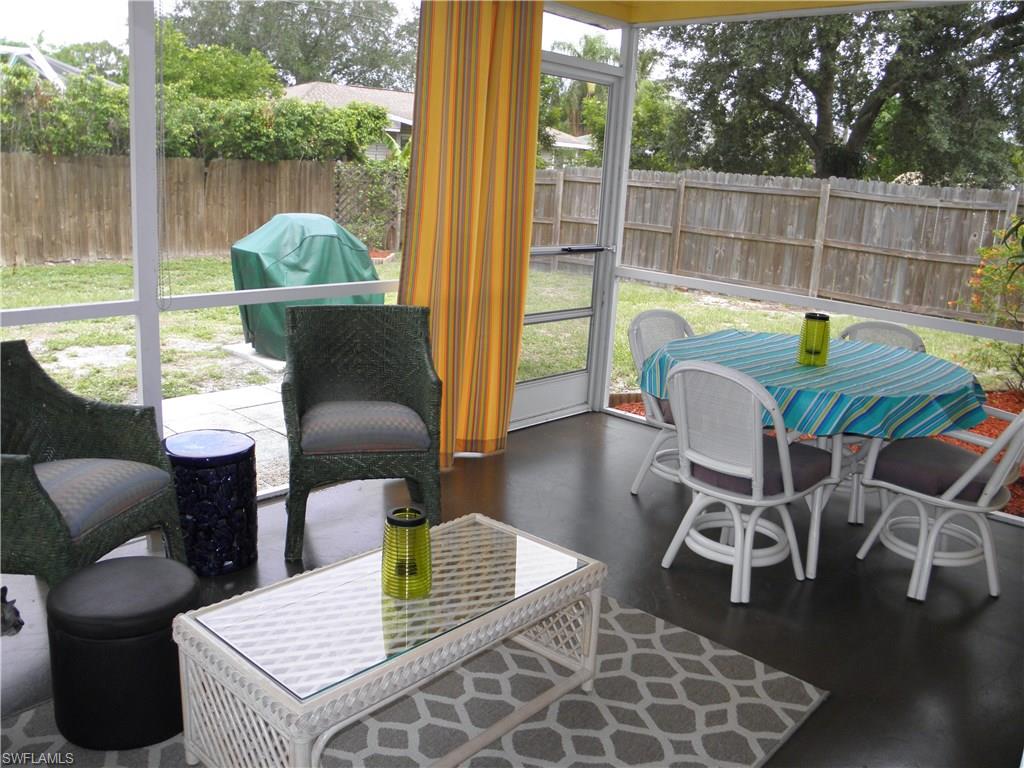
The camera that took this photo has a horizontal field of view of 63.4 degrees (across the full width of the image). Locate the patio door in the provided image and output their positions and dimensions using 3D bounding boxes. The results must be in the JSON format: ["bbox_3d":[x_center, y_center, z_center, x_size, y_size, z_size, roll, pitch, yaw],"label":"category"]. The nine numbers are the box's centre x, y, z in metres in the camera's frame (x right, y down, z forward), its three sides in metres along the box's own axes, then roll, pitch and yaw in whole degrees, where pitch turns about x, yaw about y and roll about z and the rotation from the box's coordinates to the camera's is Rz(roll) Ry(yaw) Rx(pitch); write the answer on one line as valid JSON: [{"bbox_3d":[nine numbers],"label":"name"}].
[{"bbox_3d":[0.284,-0.772,4.864,0.060,2.070,0.930,16,18,40],"label":"patio door"}]

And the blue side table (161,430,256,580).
[{"bbox_3d":[-1.095,0.427,3.019,0.318,0.445,0.318,4,14,0],"label":"blue side table"}]

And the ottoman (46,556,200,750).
[{"bbox_3d":[-1.001,0.691,2.167,0.354,0.348,0.354,4,14,0],"label":"ottoman"}]

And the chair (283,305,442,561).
[{"bbox_3d":[-0.635,0.158,3.347,0.600,0.870,0.640,-1,14,-18],"label":"chair"}]

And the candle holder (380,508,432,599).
[{"bbox_3d":[-0.275,0.435,2.145,0.127,0.203,0.127,4,14,0],"label":"candle holder"}]

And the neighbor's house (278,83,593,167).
[{"bbox_3d":[-2.425,-7.206,25.917,13.000,4.600,9.000,2,14,-9],"label":"neighbor's house"}]

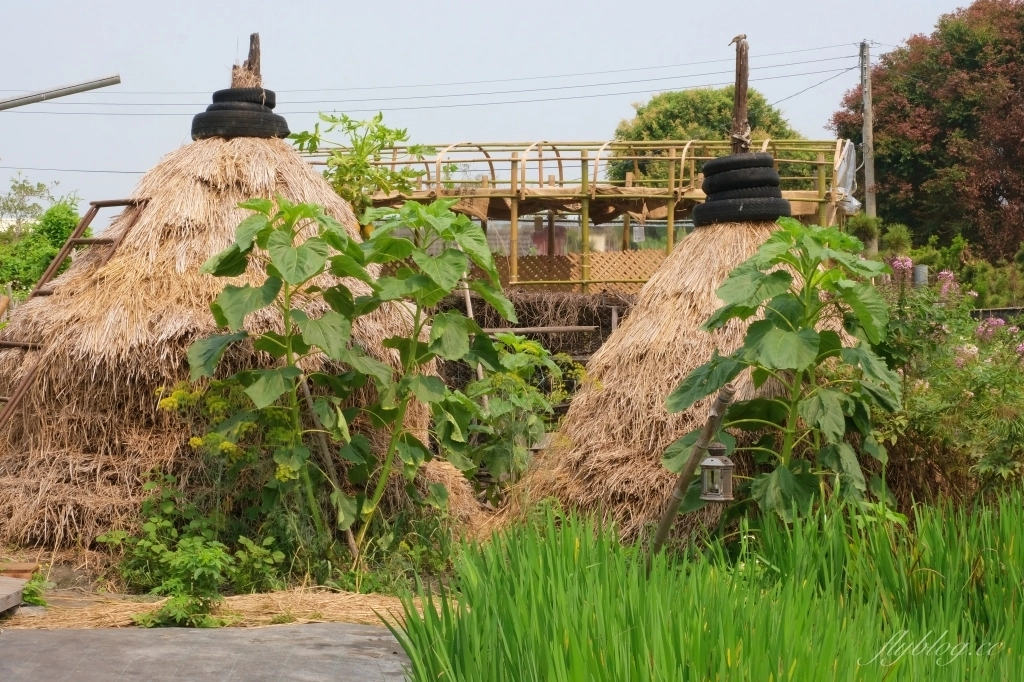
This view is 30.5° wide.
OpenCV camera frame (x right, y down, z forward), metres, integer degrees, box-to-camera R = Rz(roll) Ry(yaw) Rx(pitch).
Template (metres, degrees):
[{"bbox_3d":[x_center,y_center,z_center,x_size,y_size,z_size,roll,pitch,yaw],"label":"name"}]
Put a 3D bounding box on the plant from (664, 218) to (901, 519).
[{"bbox_3d":[1.360,0.183,9.400,1.170,1.580,1.000,0,3,0],"label":"plant"}]

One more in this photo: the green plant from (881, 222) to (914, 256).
[{"bbox_3d":[4.713,-1.256,23.000,0.390,0.390,0.390,0,3,0],"label":"green plant"}]

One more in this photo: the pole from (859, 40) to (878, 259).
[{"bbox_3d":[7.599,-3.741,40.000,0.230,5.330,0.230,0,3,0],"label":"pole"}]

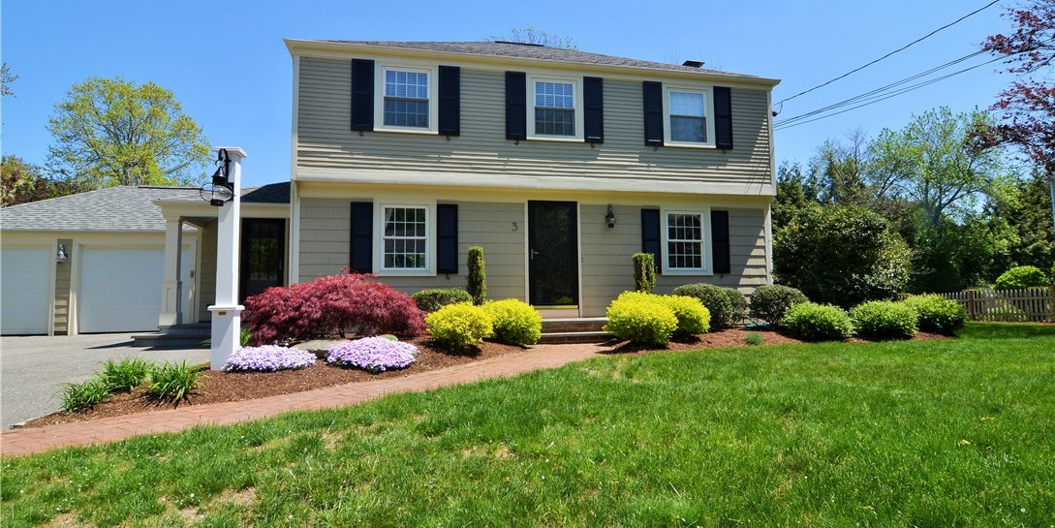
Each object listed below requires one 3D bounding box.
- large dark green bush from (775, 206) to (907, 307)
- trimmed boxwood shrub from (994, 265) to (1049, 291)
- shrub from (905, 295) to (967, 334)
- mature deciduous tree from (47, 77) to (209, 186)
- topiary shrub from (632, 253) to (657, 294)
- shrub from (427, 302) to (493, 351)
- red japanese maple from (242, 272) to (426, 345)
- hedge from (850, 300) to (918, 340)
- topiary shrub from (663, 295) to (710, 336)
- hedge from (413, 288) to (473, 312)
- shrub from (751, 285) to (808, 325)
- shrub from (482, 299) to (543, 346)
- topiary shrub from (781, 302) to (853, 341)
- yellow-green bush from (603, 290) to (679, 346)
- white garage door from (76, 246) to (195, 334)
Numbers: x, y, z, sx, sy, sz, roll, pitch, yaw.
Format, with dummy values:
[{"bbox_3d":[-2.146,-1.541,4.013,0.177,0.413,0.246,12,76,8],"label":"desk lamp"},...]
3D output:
[{"bbox_3d":[7.244,0.033,12.300,2.748,2.814,2.748,0,-3,-11],"label":"large dark green bush"},{"bbox_3d":[16.716,0.748,17.754,1.450,1.400,1.400,0,-4,-11],"label":"trimmed boxwood shrub"},{"bbox_3d":[7.674,0.937,9.900,0.892,0.743,0.892,0,-3,-11],"label":"shrub"},{"bbox_3d":[-20.965,-3.635,28.000,6.859,12.581,6.859,0,-3,-11],"label":"mature deciduous tree"},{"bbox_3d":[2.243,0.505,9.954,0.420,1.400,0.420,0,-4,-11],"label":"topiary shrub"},{"bbox_3d":[-1.057,0.997,8.326,1.060,0.720,1.020,0,-4,-11],"label":"shrub"},{"bbox_3d":[-2.969,0.721,7.963,2.800,1.120,2.200,0,-4,-11],"label":"red japanese maple"},{"bbox_3d":[6.349,1.010,9.400,1.003,0.669,1.003,0,-3,-11],"label":"hedge"},{"bbox_3d":[2.681,0.905,9.127,1.000,0.700,0.970,0,-4,-11],"label":"topiary shrub"},{"bbox_3d":[-1.421,0.821,8.850,0.980,0.826,0.980,0,-3,-11],"label":"hedge"},{"bbox_3d":[4.894,0.830,10.174,1.040,0.780,1.000,0,-4,-11],"label":"shrub"},{"bbox_3d":[-0.262,0.953,8.650,1.001,0.726,1.001,0,-3,-11],"label":"shrub"},{"bbox_3d":[4.835,0.980,8.729,1.100,0.640,1.050,0,-4,-11],"label":"topiary shrub"},{"bbox_3d":[1.838,0.881,8.500,1.130,0.853,1.130,0,-3,-11],"label":"yellow-green bush"},{"bbox_3d":[-9.602,0.653,13.004,2.460,2.120,0.080,0,-4,-11],"label":"white garage door"}]

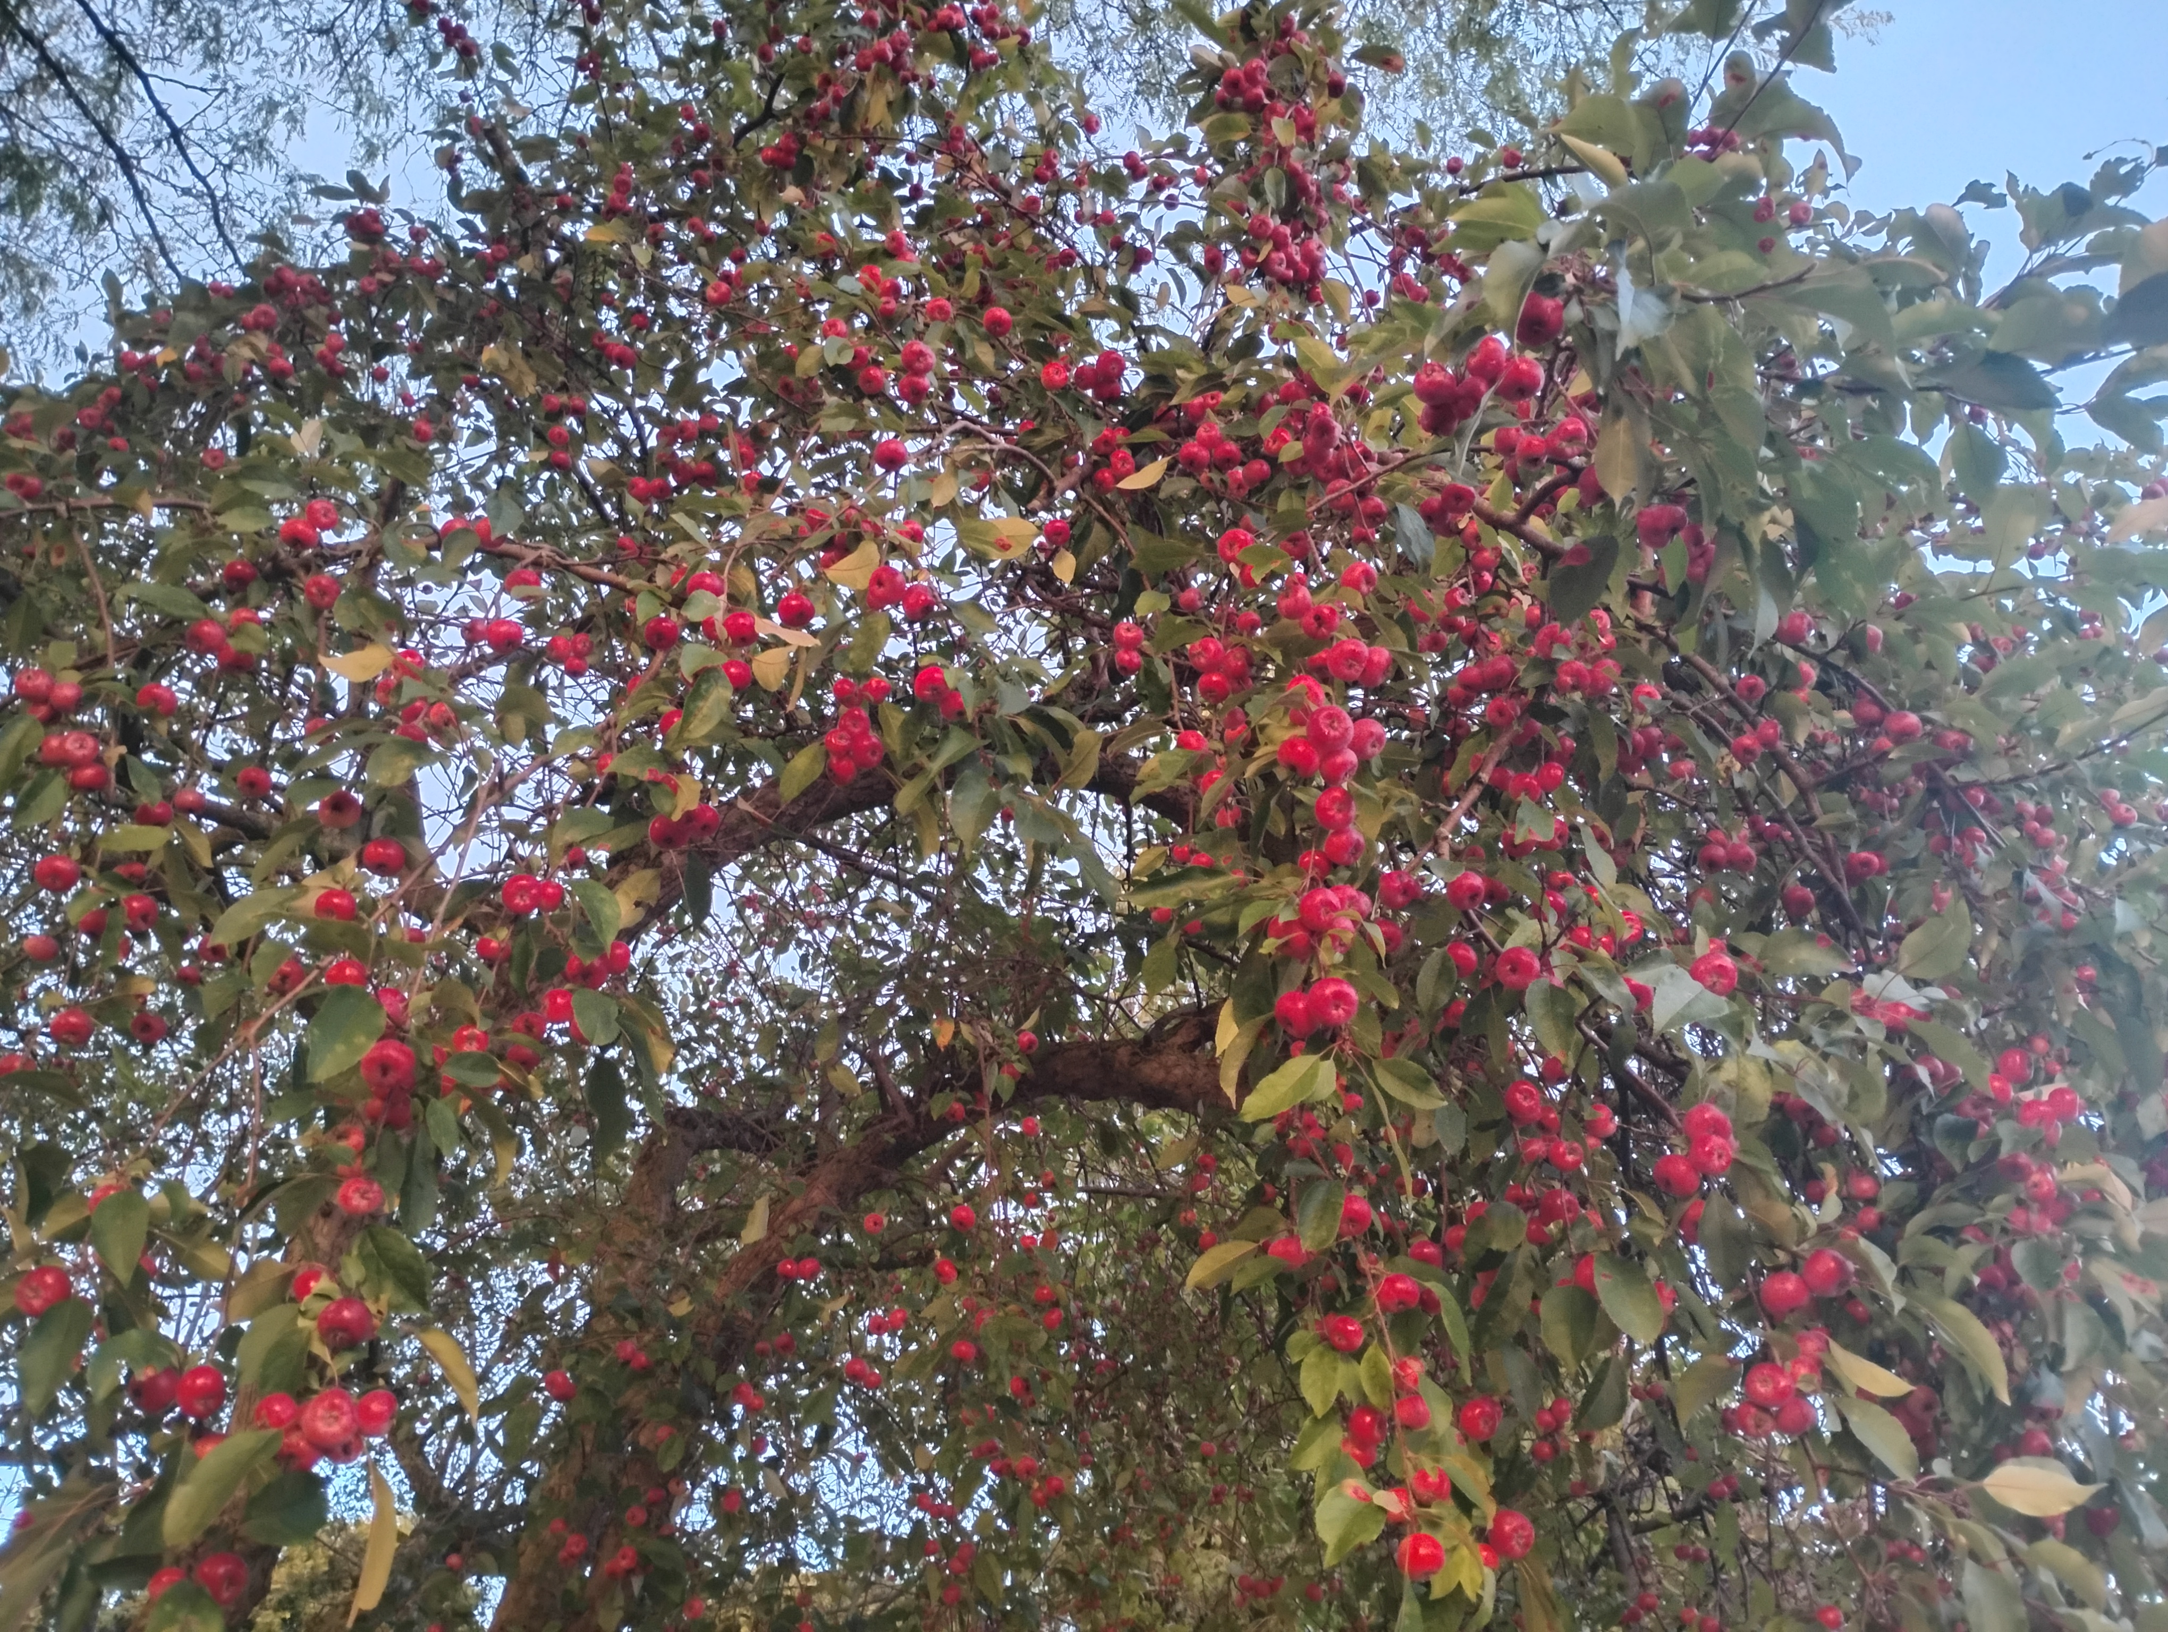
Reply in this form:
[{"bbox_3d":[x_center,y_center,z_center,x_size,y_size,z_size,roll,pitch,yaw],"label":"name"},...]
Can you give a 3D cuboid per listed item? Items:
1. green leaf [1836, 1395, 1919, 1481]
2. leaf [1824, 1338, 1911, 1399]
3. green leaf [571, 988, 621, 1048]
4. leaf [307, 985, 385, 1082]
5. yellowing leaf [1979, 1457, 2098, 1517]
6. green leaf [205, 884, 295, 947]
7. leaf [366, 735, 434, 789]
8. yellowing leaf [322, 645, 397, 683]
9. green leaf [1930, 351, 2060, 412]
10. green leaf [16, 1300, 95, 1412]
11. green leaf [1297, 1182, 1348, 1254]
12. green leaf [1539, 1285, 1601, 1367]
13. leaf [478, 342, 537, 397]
[{"bbox_3d":[0.421,0.330,0.930,0.011,0.051,0.023,0,-47,-48],"label":"green leaf"},{"bbox_3d":[0.469,0.331,1.050,0.059,0.026,0.016,31,23,29],"label":"leaf"},{"bbox_3d":[-0.297,0.123,1.070,0.029,0.039,0.010,-11,-23,-16],"label":"green leaf"},{"bbox_3d":[-0.359,0.105,0.850,0.033,0.048,0.010,24,-25,-19],"label":"leaf"},{"bbox_3d":[0.507,0.352,0.930,0.058,0.026,0.012,-18,-1,22],"label":"yellowing leaf"},{"bbox_3d":[-0.554,0.067,1.170,0.066,0.014,0.030,-36,-43,-23],"label":"green leaf"},{"bbox_3d":[-0.468,-0.037,1.200,0.049,0.013,0.031,-37,-51,-16],"label":"leaf"},{"bbox_3d":[-0.525,-0.110,1.270,0.051,0.015,0.028,-21,-43,-20],"label":"yellowing leaf"},{"bbox_3d":[0.432,-0.204,0.830,0.058,0.011,0.023,28,-52,19],"label":"green leaf"},{"bbox_3d":[-0.527,0.277,0.900,0.032,0.063,0.014,19,-24,-24],"label":"green leaf"},{"bbox_3d":[0.163,0.274,1.200,0.032,0.052,0.014,20,6,12],"label":"green leaf"},{"bbox_3d":[0.318,0.334,1.150,0.037,0.056,0.013,6,6,17],"label":"green leaf"},{"bbox_3d":[-0.688,-0.531,2.100,0.068,0.042,0.025,45,-3,-22],"label":"leaf"}]

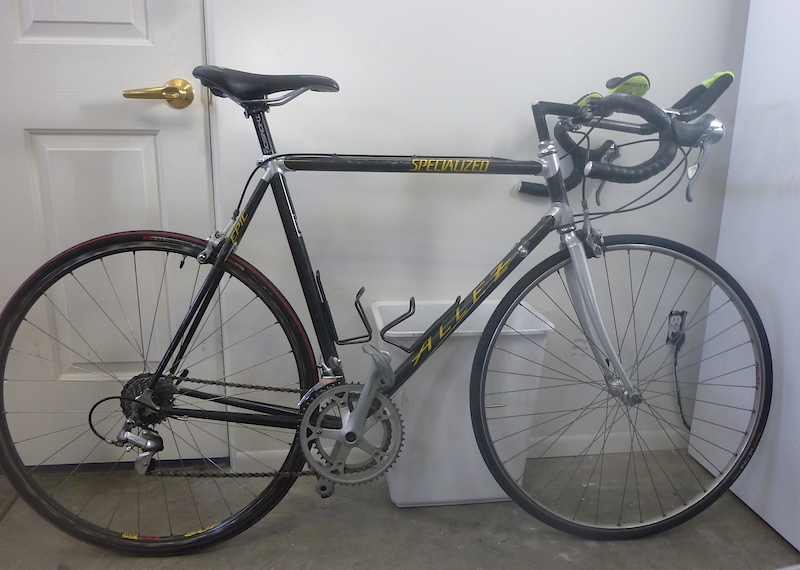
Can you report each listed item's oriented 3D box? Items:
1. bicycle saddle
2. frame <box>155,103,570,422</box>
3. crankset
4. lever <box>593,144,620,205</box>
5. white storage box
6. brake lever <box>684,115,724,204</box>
[{"bbox_3d":[-0.260,-0.387,1.140,0.275,0.066,0.145,0,4,-3],"label":"bicycle saddle"},{"bbox_3d":[-0.074,-0.023,1.179,0.875,0.680,0.140,0,4,-3],"label":"frame"},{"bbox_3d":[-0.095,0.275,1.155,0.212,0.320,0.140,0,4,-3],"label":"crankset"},{"bbox_3d":[0.501,-0.268,1.403,0.062,0.142,0.042,0,5,-6],"label":"lever"},{"bbox_3d":[0.134,0.292,1.392,0.390,0.452,0.238,-1,13,-7],"label":"white storage box"},{"bbox_3d":[0.535,-0.221,1.015,0.062,0.142,0.042,0,5,-6],"label":"brake lever"}]

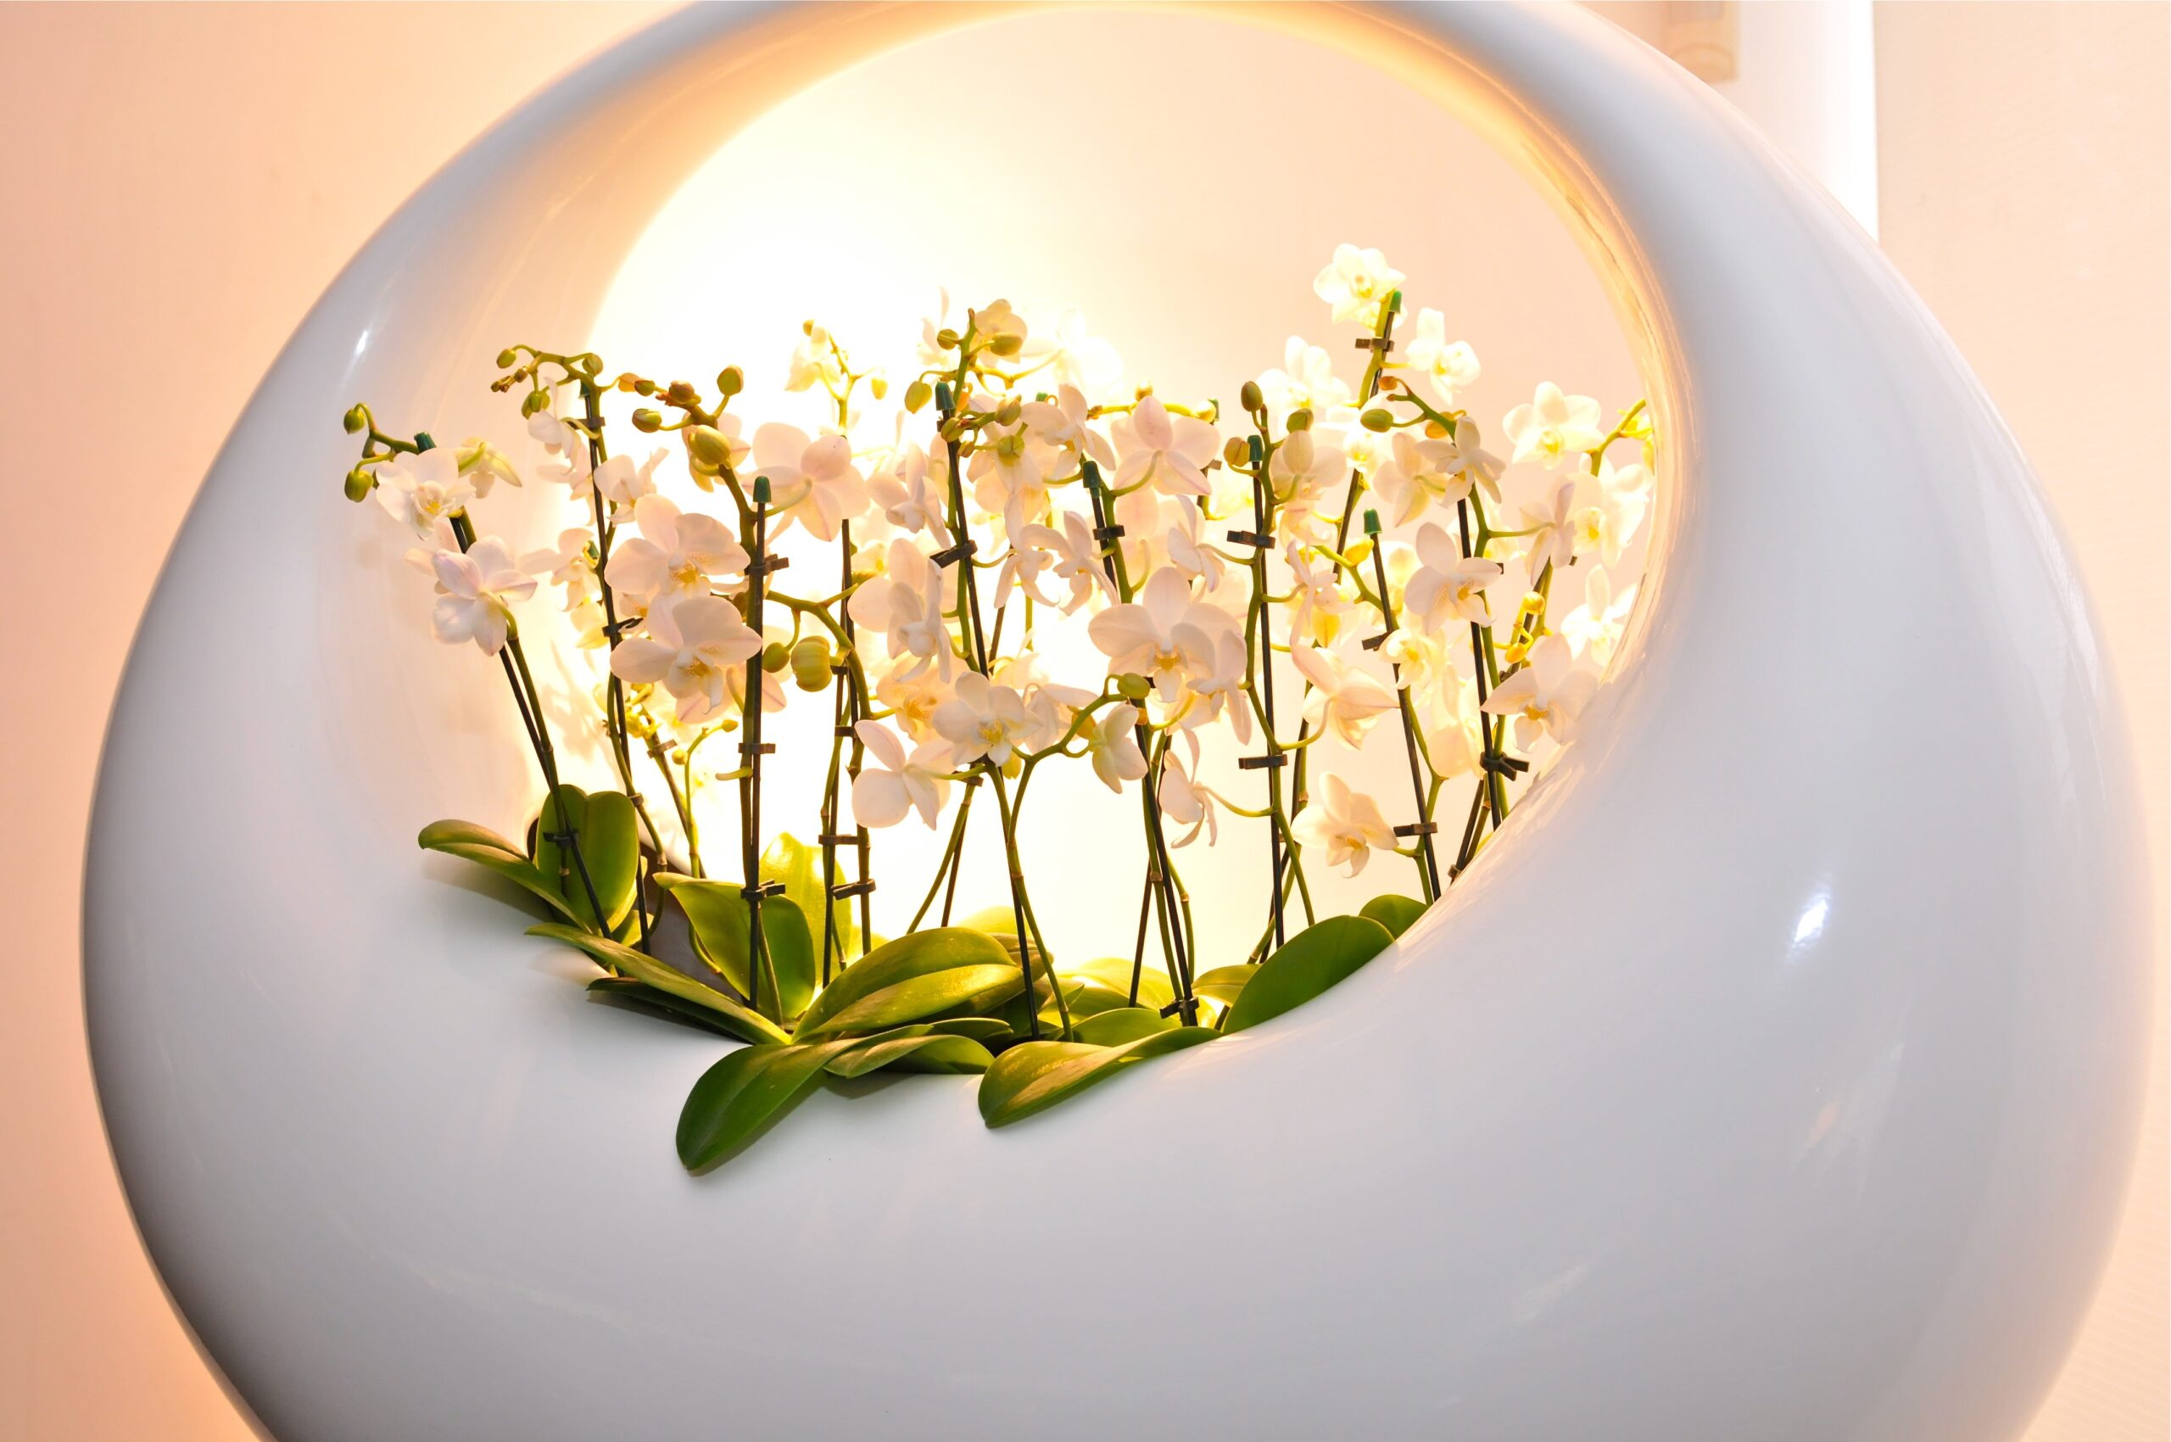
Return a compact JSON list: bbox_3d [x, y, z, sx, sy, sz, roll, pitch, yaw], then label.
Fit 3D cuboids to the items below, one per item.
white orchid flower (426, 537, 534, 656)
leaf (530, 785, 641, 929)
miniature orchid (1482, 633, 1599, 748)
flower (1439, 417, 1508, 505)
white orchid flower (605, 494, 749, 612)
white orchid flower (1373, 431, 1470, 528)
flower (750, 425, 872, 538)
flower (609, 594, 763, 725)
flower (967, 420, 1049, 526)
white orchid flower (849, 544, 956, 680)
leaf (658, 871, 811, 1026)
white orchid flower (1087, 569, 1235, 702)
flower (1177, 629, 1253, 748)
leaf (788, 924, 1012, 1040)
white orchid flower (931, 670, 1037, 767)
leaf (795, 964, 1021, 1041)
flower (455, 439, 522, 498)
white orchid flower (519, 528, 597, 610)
[{"bbox_3d":[-0.322,-0.066,1.150,0.057,0.061,0.028,-3,1,-24],"label":"white orchid flower"},{"bbox_3d":[-0.231,0.064,1.000,0.048,0.064,0.032,-1,2,-11],"label":"leaf"},{"bbox_3d":[0.243,-0.016,1.160,0.062,0.061,0.028,-1,9,6],"label":"miniature orchid"},{"bbox_3d":[0.177,-0.119,1.000,0.023,0.041,0.042,-9,6,-36],"label":"flower"},{"bbox_3d":[-0.205,-0.084,1.090,0.073,0.062,0.030,-13,12,-16],"label":"white orchid flower"},{"bbox_3d":[0.158,-0.114,1.030,0.045,0.045,0.023,-1,0,-18],"label":"white orchid flower"},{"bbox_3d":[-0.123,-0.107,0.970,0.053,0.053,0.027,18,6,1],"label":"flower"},{"bbox_3d":[-0.173,-0.026,0.940,0.064,0.055,0.030,-1,7,-17],"label":"flower"},{"bbox_3d":[-0.041,-0.136,1.190,0.052,0.058,0.028,-1,-9,9],"label":"flower"},{"bbox_3d":[-0.082,-0.049,0.970,0.029,0.061,0.052,-7,5,-34],"label":"white orchid flower"},{"bbox_3d":[-0.162,0.104,1.000,0.073,0.069,0.035,1,-9,-15],"label":"leaf"},{"bbox_3d":[0.032,-0.037,0.950,0.064,0.059,0.028,1,7,-2],"label":"white orchid flower"},{"bbox_3d":[0.057,-0.016,0.950,0.030,0.052,0.050,-8,3,-25],"label":"flower"},{"bbox_3d":[-0.079,0.114,0.940,0.096,0.042,0.060,-1,2,-9],"label":"leaf"},{"bbox_3d":[-0.045,0.000,0.945,0.045,0.041,0.023,-1,7,-12],"label":"white orchid flower"},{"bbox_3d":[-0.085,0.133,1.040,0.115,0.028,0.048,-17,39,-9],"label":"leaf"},{"bbox_3d":[-0.326,-0.137,1.180,0.042,0.035,0.027,-1,-21,12],"label":"flower"},{"bbox_3d":[-0.290,-0.084,1.200,0.050,0.048,0.027,-1,12,6],"label":"white orchid flower"}]

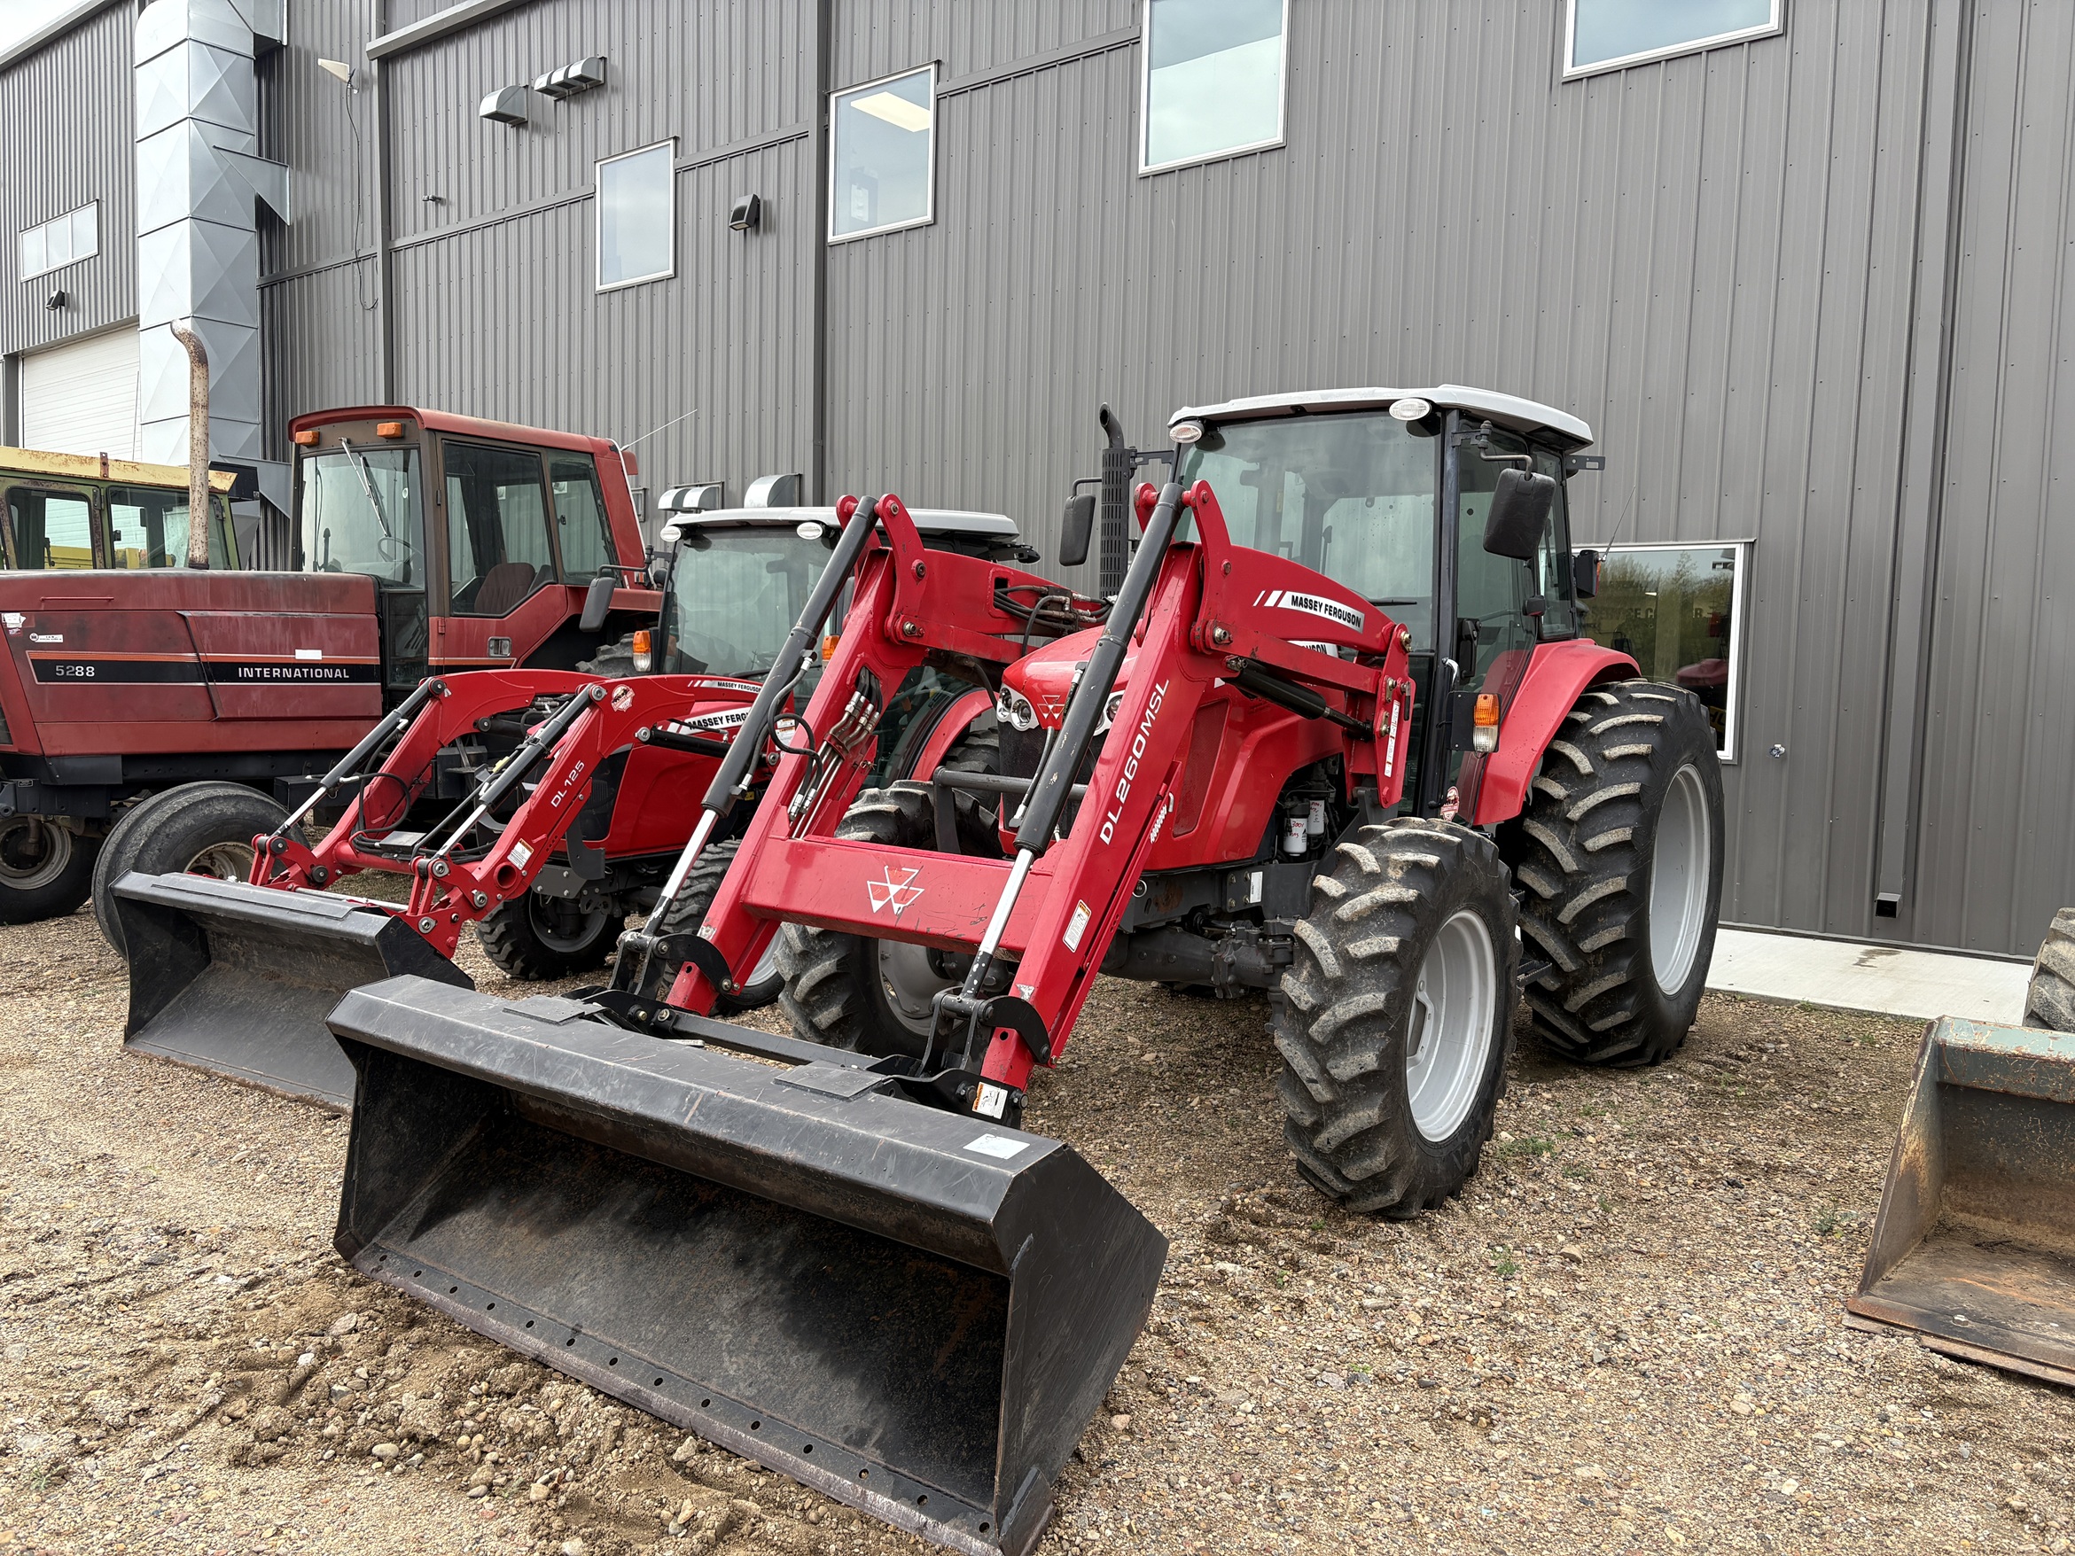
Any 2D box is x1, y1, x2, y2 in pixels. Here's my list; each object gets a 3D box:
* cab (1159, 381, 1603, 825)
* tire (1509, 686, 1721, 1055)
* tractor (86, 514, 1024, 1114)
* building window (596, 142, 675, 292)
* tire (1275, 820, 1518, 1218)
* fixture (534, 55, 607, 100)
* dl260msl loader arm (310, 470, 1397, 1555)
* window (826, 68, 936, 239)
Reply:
[{"bbox_3d":[1.360,-0.678,6.384,1.281,1.625,1.556,5,6,36],"label":"cab"},{"bbox_3d":[2.397,0.381,6.305,0.424,1.527,1.546,5,6,36],"label":"tire"},{"bbox_3d":[-1.643,-0.171,7.263,1.694,2.305,4.423,4,5,32],"label":"tractor"},{"bbox_3d":[-3.946,-5.502,15.345,1.245,1.270,0.120,5,6,39],"label":"building window"},{"bbox_3d":[1.089,0.693,4.545,0.325,1.123,1.143,5,6,36],"label":"tire"},{"bbox_3d":[-4.735,-7.082,15.742,0.870,0.260,0.280,5,6,39],"label":"fixture"},{"bbox_3d":[-0.053,0.223,4.559,2.167,2.115,2.945,5,6,36],"label":"dl260msl loader arm"},{"bbox_3d":[-1.315,-5.254,13.203,1.240,1.270,0.120,5,6,39],"label":"window"}]

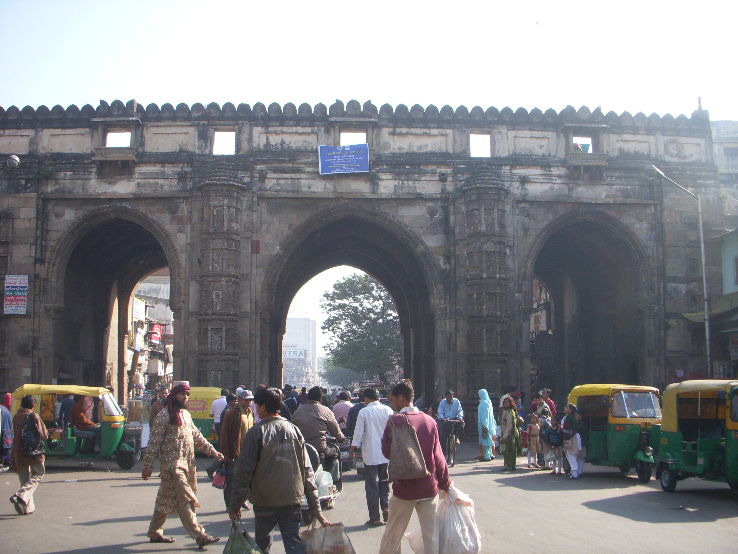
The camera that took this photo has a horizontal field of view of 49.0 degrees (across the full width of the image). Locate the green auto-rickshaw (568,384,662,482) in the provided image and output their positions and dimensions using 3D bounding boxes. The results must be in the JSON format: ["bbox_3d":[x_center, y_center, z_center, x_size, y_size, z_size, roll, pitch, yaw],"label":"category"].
[{"bbox_3d":[4.740,2.900,15.345,1.300,1.710,2.630,2,-8,-13],"label":"green auto-rickshaw"}]

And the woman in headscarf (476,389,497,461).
[{"bbox_3d":[2.675,3.420,18.724,0.380,1.650,0.470,-7,-11,41],"label":"woman in headscarf"}]

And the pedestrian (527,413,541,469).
[{"bbox_3d":[3.454,3.452,17.096,0.340,1.130,0.250,5,-9,-30],"label":"pedestrian"}]

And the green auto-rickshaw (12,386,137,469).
[{"bbox_3d":[-6.039,3.105,16.852,2.580,1.720,1.300,-1,-8,8],"label":"green auto-rickshaw"}]

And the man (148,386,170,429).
[{"bbox_3d":[-3.977,2.929,15.421,0.360,1.675,0.500,-6,-10,36],"label":"man"}]

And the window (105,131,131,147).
[{"bbox_3d":[-8.855,-4.844,28.709,0.960,0.619,0.300,0,-8,-2],"label":"window"}]

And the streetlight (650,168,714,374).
[{"bbox_3d":[8.873,0.821,22.828,1.756,7.921,0.250,3,-9,-21],"label":"streetlight"}]

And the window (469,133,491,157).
[{"bbox_3d":[3.977,-4.733,29.215,0.765,0.926,0.300,0,-8,-2],"label":"window"}]

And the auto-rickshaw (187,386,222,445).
[{"bbox_3d":[-4.580,3.671,21.001,1.300,1.720,2.600,2,-8,-14],"label":"auto-rickshaw"}]

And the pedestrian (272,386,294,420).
[{"bbox_3d":[-1.515,2.711,13.755,0.500,1.660,0.340,-2,-8,14],"label":"pedestrian"}]

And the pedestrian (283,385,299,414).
[{"bbox_3d":[-1.940,3.527,19.906,0.480,1.710,0.360,0,-8,2],"label":"pedestrian"}]

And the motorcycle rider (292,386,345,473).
[{"bbox_3d":[-0.653,2.090,10.460,0.670,1.300,0.750,0,-8,3],"label":"motorcycle rider"}]

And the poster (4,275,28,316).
[{"bbox_3d":[-11.576,0.574,26.576,0.750,1.310,0.030,0,-8,-3],"label":"poster"}]

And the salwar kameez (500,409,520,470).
[{"bbox_3d":[2.858,3.267,16.463,0.460,1.260,0.300,-1,-8,6],"label":"salwar kameez"}]

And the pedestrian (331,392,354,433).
[{"bbox_3d":[-0.419,2.745,13.751,0.500,1.600,0.340,0,-8,0],"label":"pedestrian"}]

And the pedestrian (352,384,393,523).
[{"bbox_3d":[0.054,2.164,9.800,0.520,1.616,0.380,1,-8,-7],"label":"pedestrian"}]

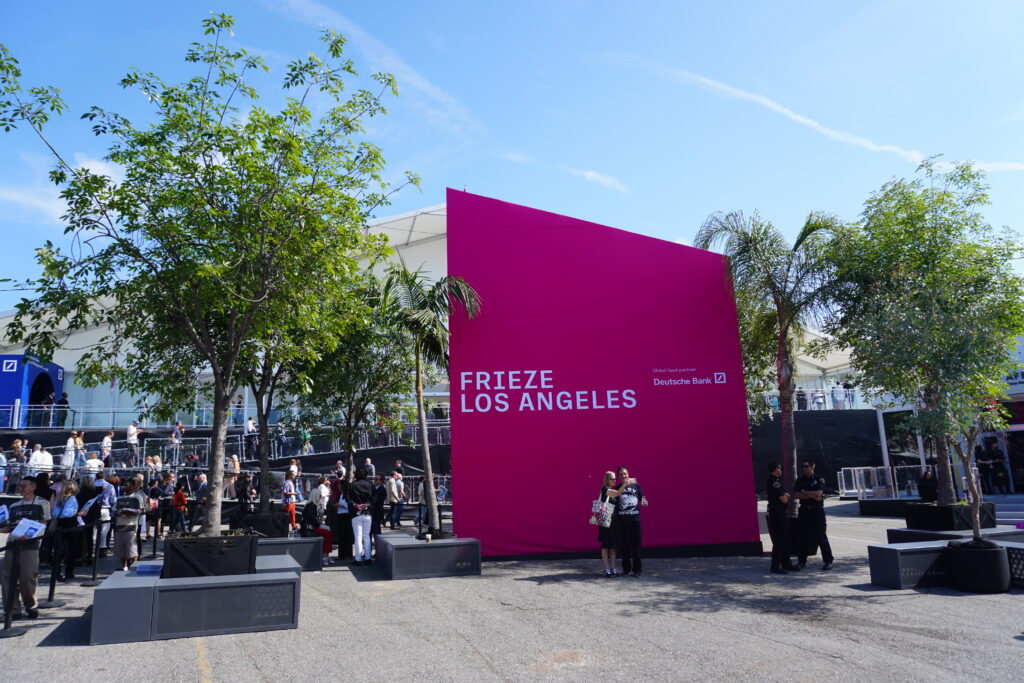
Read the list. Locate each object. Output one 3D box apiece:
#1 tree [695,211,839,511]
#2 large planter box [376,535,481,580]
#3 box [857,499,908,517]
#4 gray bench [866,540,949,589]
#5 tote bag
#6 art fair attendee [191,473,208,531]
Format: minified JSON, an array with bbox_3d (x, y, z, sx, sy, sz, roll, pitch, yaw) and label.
[{"bbox_3d":[5.666,0.352,14.273,3.300,6.400,3.100,-2,-11,0],"label":"tree"},{"bbox_3d":[-1.514,3.835,12.298,1.480,0.540,1.950,1,-11,-15],"label":"large planter box"},{"bbox_3d":[14.716,6.302,25.673,1.900,0.540,2.100,4,-12,-20],"label":"box"},{"bbox_3d":[5.928,3.185,9.793,1.470,0.530,0.500,1,-12,-18],"label":"gray bench"},{"bbox_3d":[1.446,2.755,11.030,0.390,0.460,0.130,4,-11,8],"label":"tote bag"},{"bbox_3d":[-10.100,5.220,22.200,0.450,1.750,0.500,-2,-11,0],"label":"art fair attendee"}]

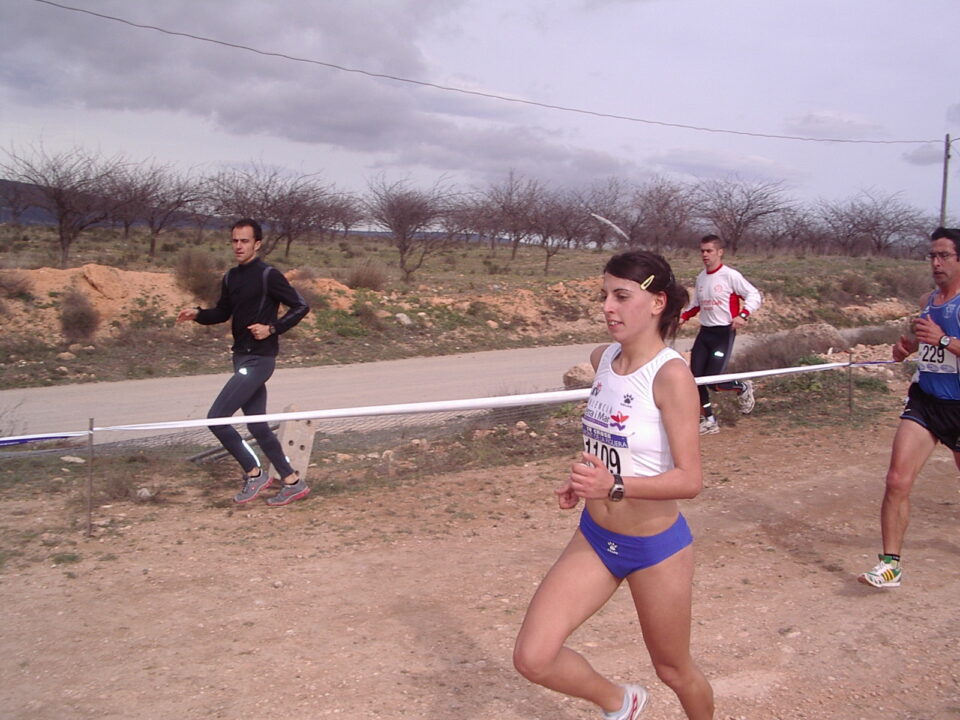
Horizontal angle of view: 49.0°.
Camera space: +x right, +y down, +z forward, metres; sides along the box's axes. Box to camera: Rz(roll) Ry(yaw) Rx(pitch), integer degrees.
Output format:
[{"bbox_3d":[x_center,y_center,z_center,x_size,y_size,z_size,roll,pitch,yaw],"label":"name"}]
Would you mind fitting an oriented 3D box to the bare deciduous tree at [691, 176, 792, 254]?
[{"bbox_3d":[10.213,-5.641,41.000,3.735,2.996,3.600,1,7,0],"label":"bare deciduous tree"}]

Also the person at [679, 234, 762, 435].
[{"bbox_3d":[2.027,-0.215,8.880,0.720,1.680,0.580,-5,9,-42],"label":"person"}]

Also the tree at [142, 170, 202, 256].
[{"bbox_3d":[-10.832,-5.196,37.000,2.395,3.195,2.700,1,7,0],"label":"tree"}]

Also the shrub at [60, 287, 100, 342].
[{"bbox_3d":[-5.042,-0.562,13.300,0.505,0.682,0.505,1,7,0],"label":"shrub"}]

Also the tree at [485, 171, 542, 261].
[{"bbox_3d":[1.240,-5.366,39.000,2.361,3.294,2.700,1,7,0],"label":"tree"}]

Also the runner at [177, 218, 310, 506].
[{"bbox_3d":[-1.403,0.015,6.250,0.700,1.700,0.580,-5,9,-43],"label":"runner"}]

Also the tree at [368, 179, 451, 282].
[{"bbox_3d":[-2.002,-3.625,29.500,2.351,2.911,2.351,1,7,0],"label":"tree"}]

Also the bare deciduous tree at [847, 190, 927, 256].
[{"bbox_3d":[18.130,-6.088,47.000,3.568,2.944,3.568,1,7,0],"label":"bare deciduous tree"}]

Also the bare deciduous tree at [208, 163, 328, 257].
[{"bbox_3d":[-7.426,-5.284,37.000,4.213,3.300,4.000,1,7,0],"label":"bare deciduous tree"}]

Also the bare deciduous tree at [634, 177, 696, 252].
[{"bbox_3d":[7.217,-5.641,41.000,2.533,2.996,2.800,1,7,0],"label":"bare deciduous tree"}]

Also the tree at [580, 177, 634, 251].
[{"bbox_3d":[5.203,-5.937,43.000,2.534,3.101,2.800,1,7,0],"label":"tree"}]

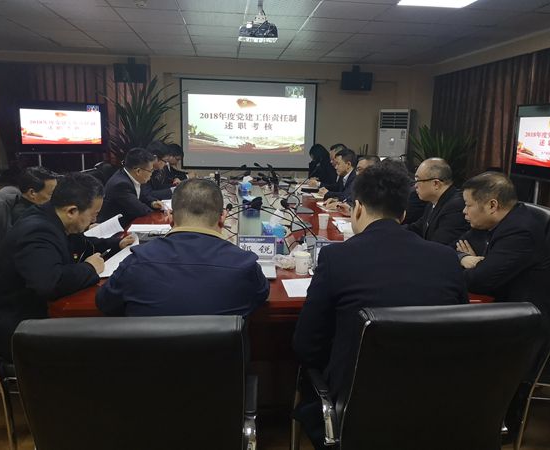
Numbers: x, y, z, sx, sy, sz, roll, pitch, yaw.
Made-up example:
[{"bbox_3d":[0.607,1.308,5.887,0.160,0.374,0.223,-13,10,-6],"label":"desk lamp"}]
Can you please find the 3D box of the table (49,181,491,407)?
[{"bbox_3d":[-0.211,0.236,4.085,1.870,0.750,4.400,0,12,-6],"label":"table"}]

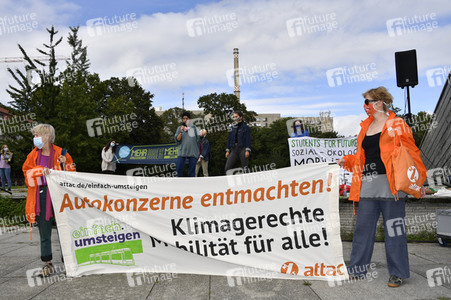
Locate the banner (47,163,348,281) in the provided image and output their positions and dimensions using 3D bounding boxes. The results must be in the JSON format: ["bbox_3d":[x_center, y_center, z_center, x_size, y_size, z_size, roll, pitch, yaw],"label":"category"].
[{"bbox_3d":[-0.315,0.648,3.263,2.760,1.060,0.200,0,-6,5],"label":"banner"}]

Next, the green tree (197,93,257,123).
[{"bbox_3d":[0.109,-0.930,38.269,6.800,11.000,6.800,0,-6,0],"label":"green tree"}]

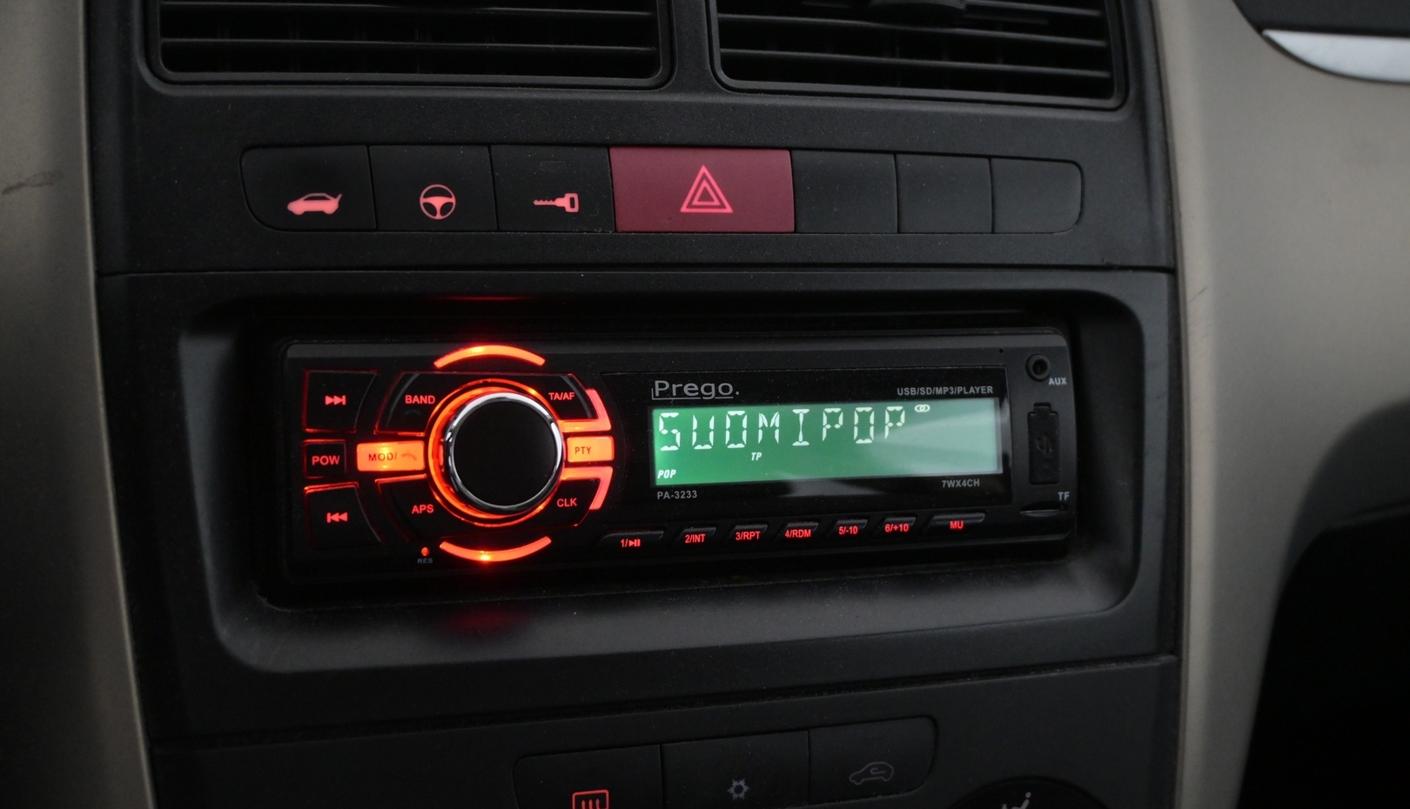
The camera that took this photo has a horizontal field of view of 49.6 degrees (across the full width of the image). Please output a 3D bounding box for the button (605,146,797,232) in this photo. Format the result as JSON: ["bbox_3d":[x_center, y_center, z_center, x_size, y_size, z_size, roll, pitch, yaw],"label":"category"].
[{"bbox_3d":[-0.002,-0.046,0.335,0.042,0.019,0.010,-2,-4,-17],"label":"button"}]

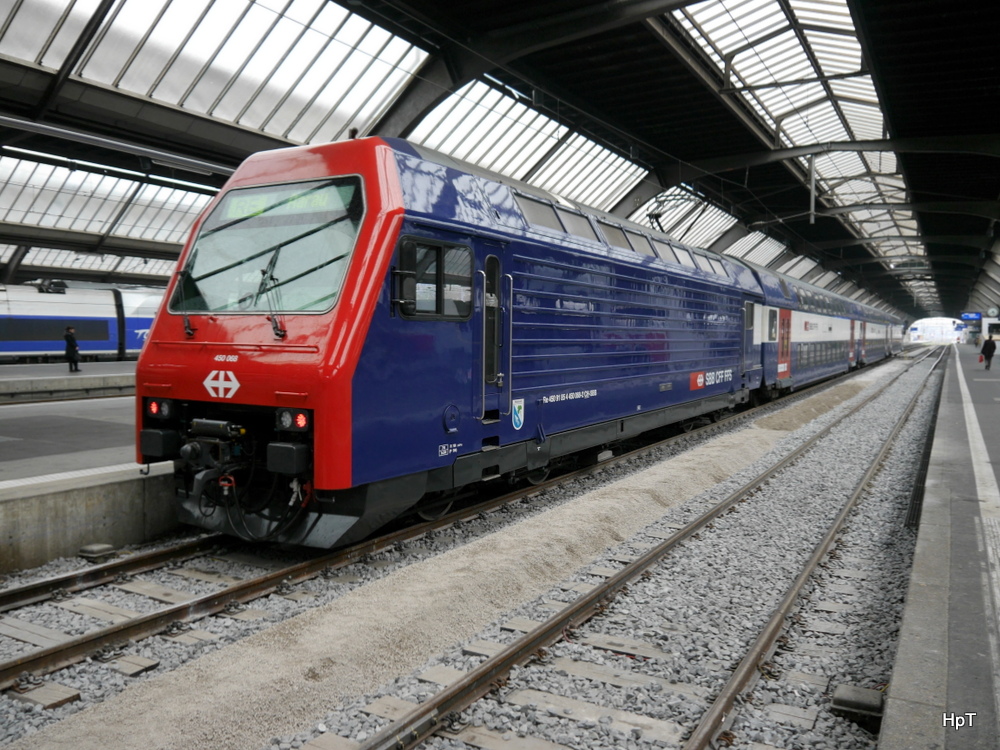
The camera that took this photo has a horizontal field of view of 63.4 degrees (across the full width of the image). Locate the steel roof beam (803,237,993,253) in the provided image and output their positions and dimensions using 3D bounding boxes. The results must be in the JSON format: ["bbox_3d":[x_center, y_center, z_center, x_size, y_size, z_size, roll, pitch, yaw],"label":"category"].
[{"bbox_3d":[27.159,-9.057,56.068,11.900,0.700,0.350,2,3,29],"label":"steel roof beam"}]

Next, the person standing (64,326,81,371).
[{"bbox_3d":[-16.314,-0.969,30.879,0.500,1.710,0.500,0,3,-20],"label":"person standing"}]

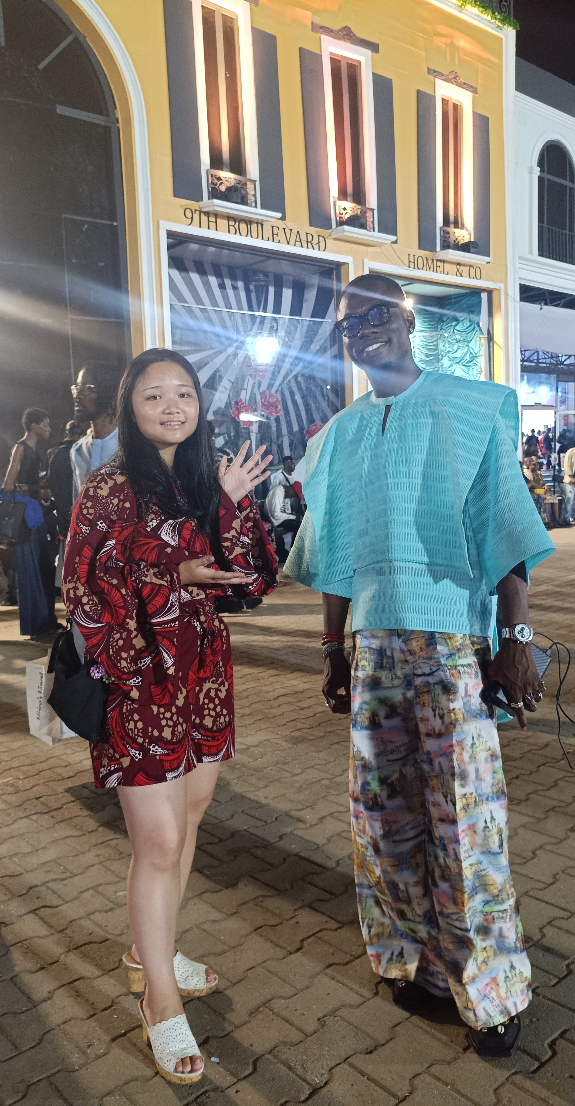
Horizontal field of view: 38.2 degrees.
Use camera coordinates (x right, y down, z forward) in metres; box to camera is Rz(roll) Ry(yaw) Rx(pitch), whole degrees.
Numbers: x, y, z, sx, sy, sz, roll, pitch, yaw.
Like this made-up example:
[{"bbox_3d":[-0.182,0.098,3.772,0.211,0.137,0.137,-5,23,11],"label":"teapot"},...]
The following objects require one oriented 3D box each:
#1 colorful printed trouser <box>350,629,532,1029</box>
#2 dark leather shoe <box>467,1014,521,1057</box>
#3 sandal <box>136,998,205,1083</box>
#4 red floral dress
[{"bbox_3d":[0.378,0.618,2.060,0.420,0.980,0.340,0,6,18],"label":"colorful printed trouser"},{"bbox_3d":[0.482,1.067,2.017,0.113,0.110,0.295,-2,6,5],"label":"dark leather shoe"},{"bbox_3d":[-0.278,1.106,1.919,0.092,0.110,0.240,-6,7,-31],"label":"sandal"},{"bbox_3d":[-0.279,0.158,1.965,0.450,0.760,0.340,-7,7,-40],"label":"red floral dress"}]

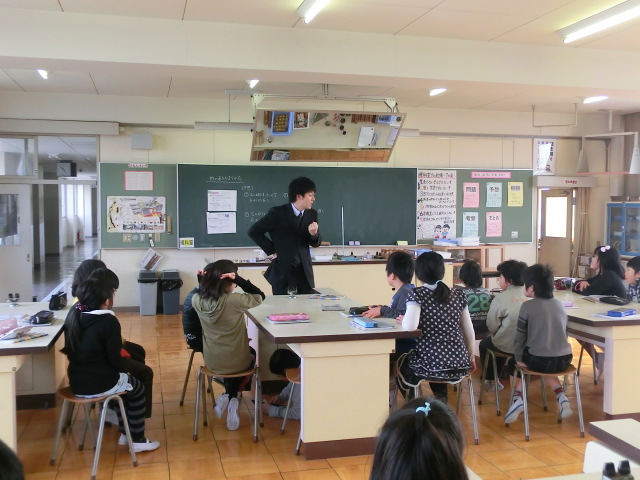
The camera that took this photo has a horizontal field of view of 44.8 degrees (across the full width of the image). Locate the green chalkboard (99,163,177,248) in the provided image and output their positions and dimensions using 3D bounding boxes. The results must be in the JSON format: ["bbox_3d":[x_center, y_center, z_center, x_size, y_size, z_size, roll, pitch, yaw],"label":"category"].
[{"bbox_3d":[-2.505,-0.467,10.763,1.075,1.185,0.045,-1,3,-13],"label":"green chalkboard"}]

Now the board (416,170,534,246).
[{"bbox_3d":[2.460,-0.520,12.203,1.997,1.182,0.050,0,3,-14],"label":"board"}]

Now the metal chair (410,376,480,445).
[{"bbox_3d":[0.760,1.074,4.960,0.400,0.430,0.370,0,3,-13],"label":"metal chair"}]

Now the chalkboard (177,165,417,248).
[{"bbox_3d":[-0.270,-0.490,11.487,3.648,1.195,0.070,0,3,-14],"label":"chalkboard"}]

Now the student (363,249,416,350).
[{"bbox_3d":[0.535,0.668,5.650,0.530,1.180,0.420,1,3,18],"label":"student"}]

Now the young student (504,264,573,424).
[{"bbox_3d":[1.485,0.719,5.260,0.430,1.100,0.520,-1,3,-18],"label":"young student"}]

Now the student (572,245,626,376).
[{"bbox_3d":[2.430,0.631,6.680,0.550,1.180,0.500,0,2,-4],"label":"student"}]

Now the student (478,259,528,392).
[{"bbox_3d":[1.402,0.678,5.901,0.410,1.100,0.580,-2,3,-31],"label":"student"}]

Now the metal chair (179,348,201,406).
[{"bbox_3d":[-0.822,1.014,5.916,0.340,0.430,0.400,1,3,16],"label":"metal chair"}]

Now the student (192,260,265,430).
[{"bbox_3d":[-0.596,0.692,5.193,0.460,1.120,0.560,1,3,13],"label":"student"}]

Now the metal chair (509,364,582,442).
[{"bbox_3d":[1.484,1.047,5.125,0.410,0.435,0.350,-1,3,-13],"label":"metal chair"}]

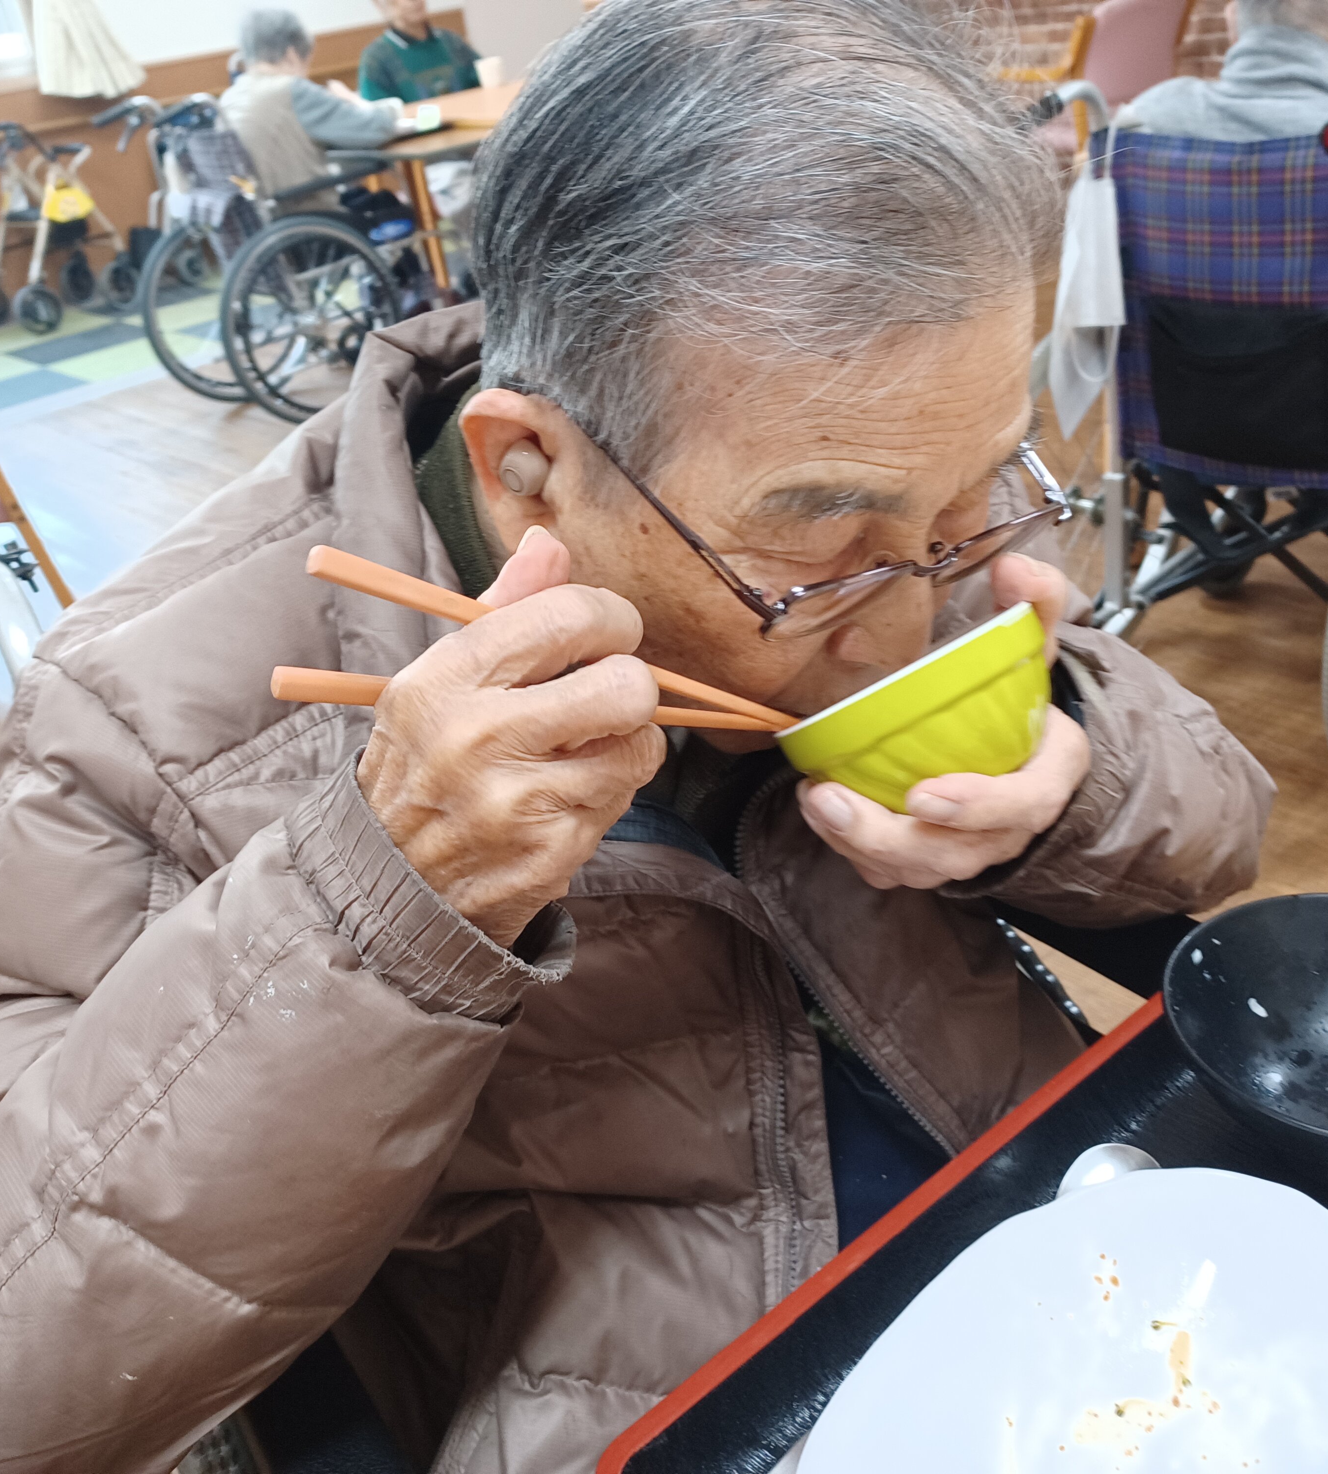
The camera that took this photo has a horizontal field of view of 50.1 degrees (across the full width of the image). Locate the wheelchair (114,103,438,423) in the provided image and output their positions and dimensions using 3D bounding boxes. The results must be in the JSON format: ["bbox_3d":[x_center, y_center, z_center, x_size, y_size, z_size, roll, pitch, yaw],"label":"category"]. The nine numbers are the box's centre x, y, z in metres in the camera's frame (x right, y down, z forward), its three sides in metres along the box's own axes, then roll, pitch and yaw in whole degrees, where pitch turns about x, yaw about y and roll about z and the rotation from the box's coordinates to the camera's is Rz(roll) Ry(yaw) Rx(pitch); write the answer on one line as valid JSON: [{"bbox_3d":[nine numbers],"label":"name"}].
[{"bbox_3d":[-1.086,-1.518,4.371,1.000,0.930,0.600,-30,36,-35],"label":"wheelchair"}]

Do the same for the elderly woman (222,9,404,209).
[{"bbox_3d":[-1.015,-1.685,4.374,0.700,1.040,0.500,-30,36,-35],"label":"elderly woman"}]

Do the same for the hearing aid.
[{"bbox_3d":[-0.047,-0.089,0.472,0.020,0.019,0.018,-22,57,-32],"label":"hearing aid"}]

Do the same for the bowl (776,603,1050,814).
[{"bbox_3d":[0.097,-0.001,0.498,0.104,0.052,0.104,-27,-3,2],"label":"bowl"}]

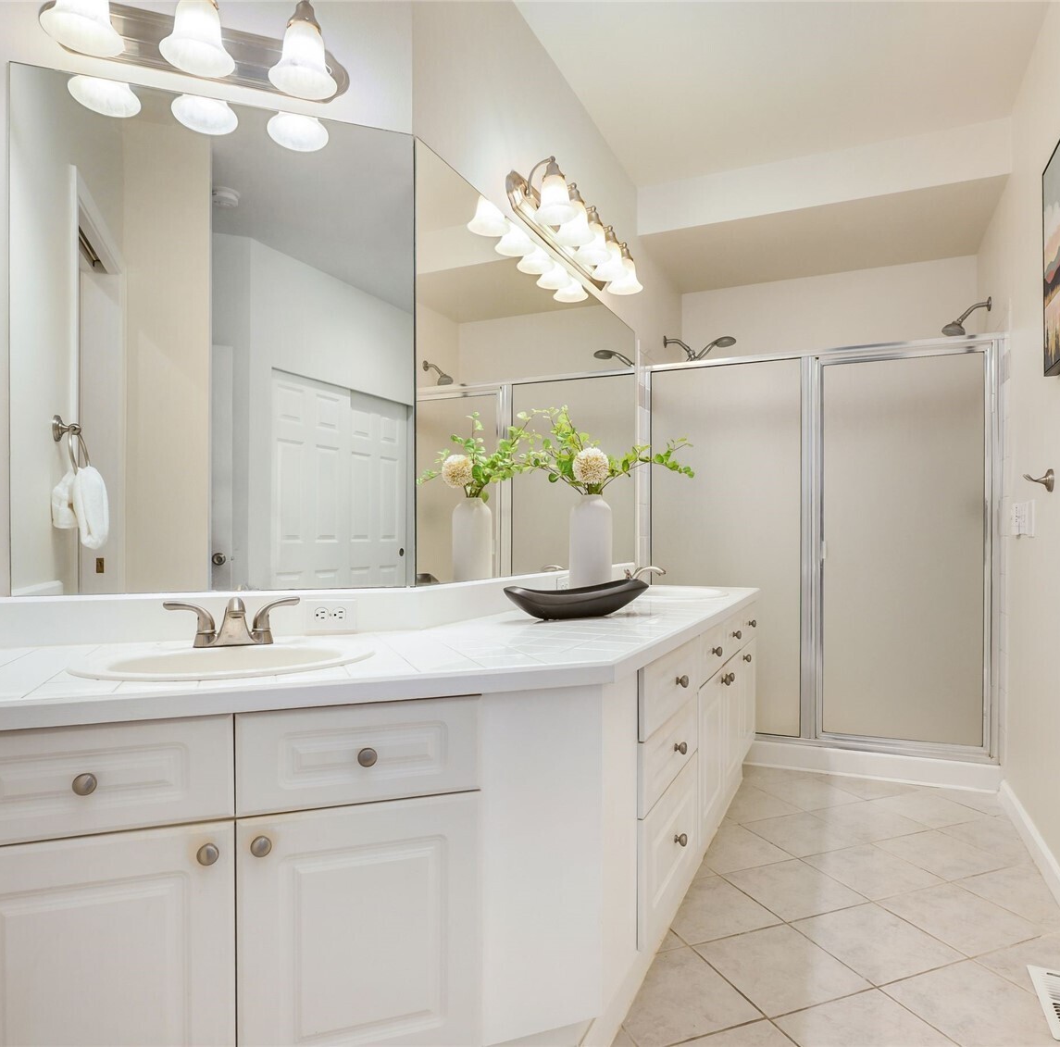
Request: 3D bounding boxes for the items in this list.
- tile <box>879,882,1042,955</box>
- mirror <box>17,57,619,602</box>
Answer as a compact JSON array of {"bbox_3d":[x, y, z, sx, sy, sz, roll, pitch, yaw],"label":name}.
[{"bbox_3d":[1.176,1.087,1.912,0.298,0.010,0.298,0,-1,-20],"label":"tile"},{"bbox_3d":[-0.449,-0.375,2.542,0.433,1.104,2.499,-1,-2,39],"label":"mirror"}]

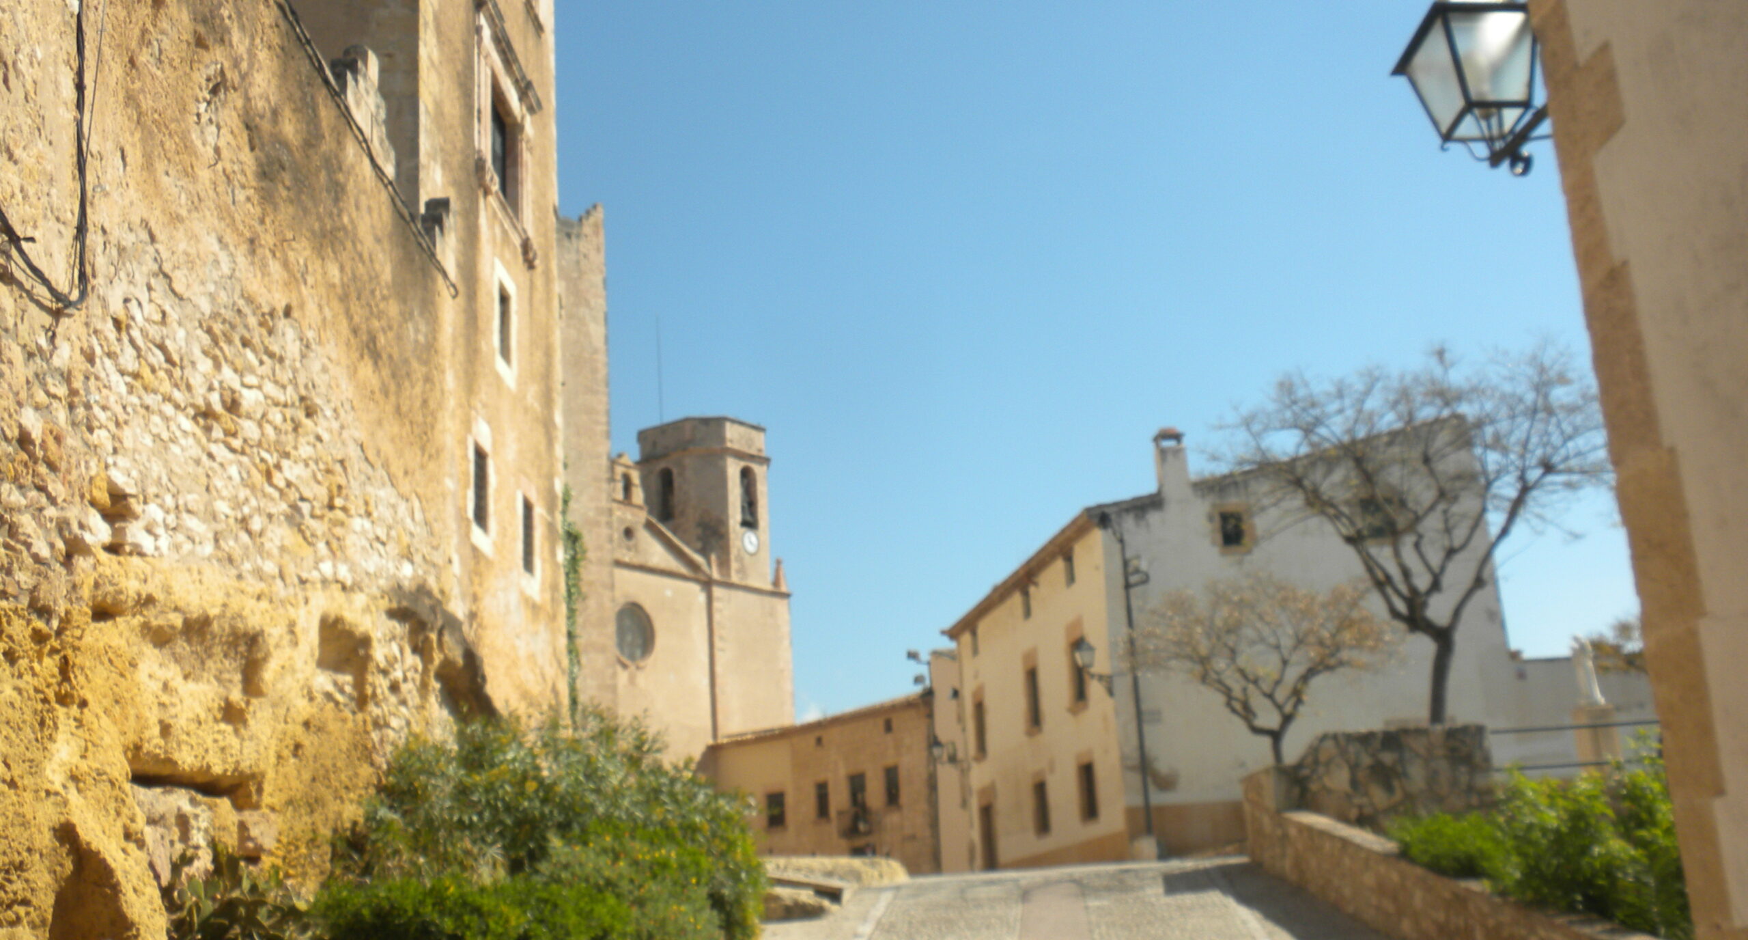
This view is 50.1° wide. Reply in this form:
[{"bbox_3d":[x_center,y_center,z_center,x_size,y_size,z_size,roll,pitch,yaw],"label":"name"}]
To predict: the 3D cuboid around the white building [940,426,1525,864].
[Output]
[{"bbox_3d":[9.377,6.096,55.091,11.200,11.000,16.500,-1,-16,-11],"label":"white building"}]

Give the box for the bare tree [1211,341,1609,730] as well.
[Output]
[{"bbox_3d":[5.230,0.948,17.481,3.800,4.450,3.700,-4,-15,0],"label":"bare tree"}]

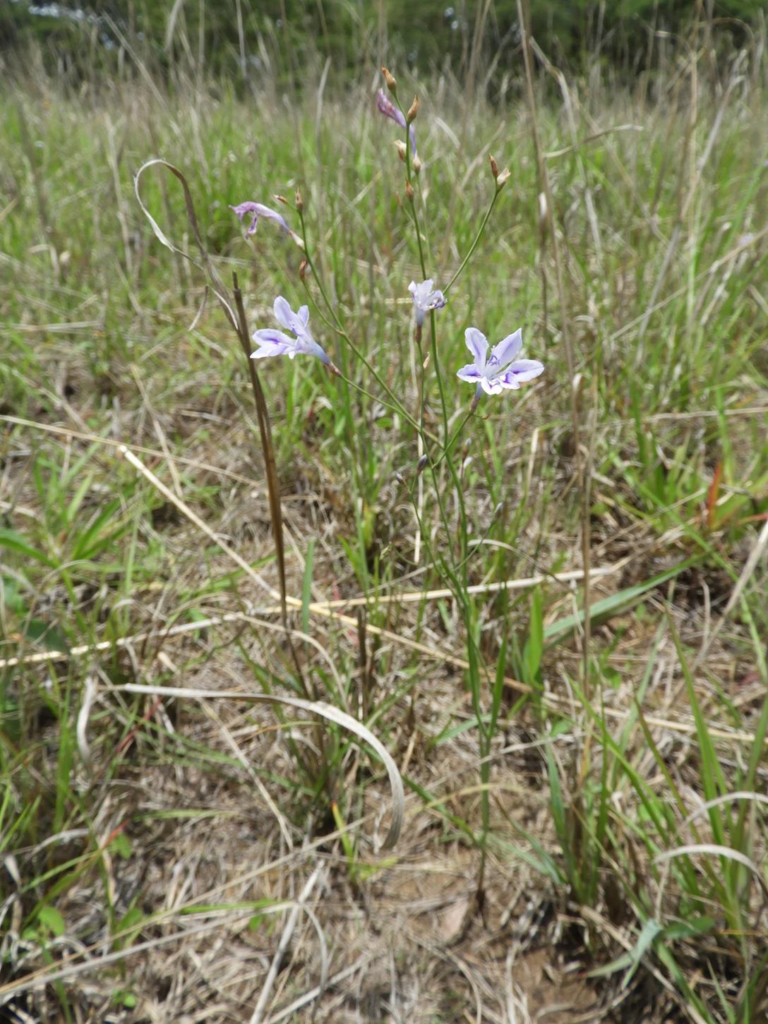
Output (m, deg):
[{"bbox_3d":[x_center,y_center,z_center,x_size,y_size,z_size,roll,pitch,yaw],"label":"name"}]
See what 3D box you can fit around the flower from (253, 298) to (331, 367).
[{"bbox_3d":[-0.031,-0.062,0.242,0.025,0.021,0.022,-15,34,-24],"label":"flower"}]

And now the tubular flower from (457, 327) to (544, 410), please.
[{"bbox_3d":[0.038,-0.049,0.238,0.028,0.022,0.021,-8,32,-13],"label":"tubular flower"}]

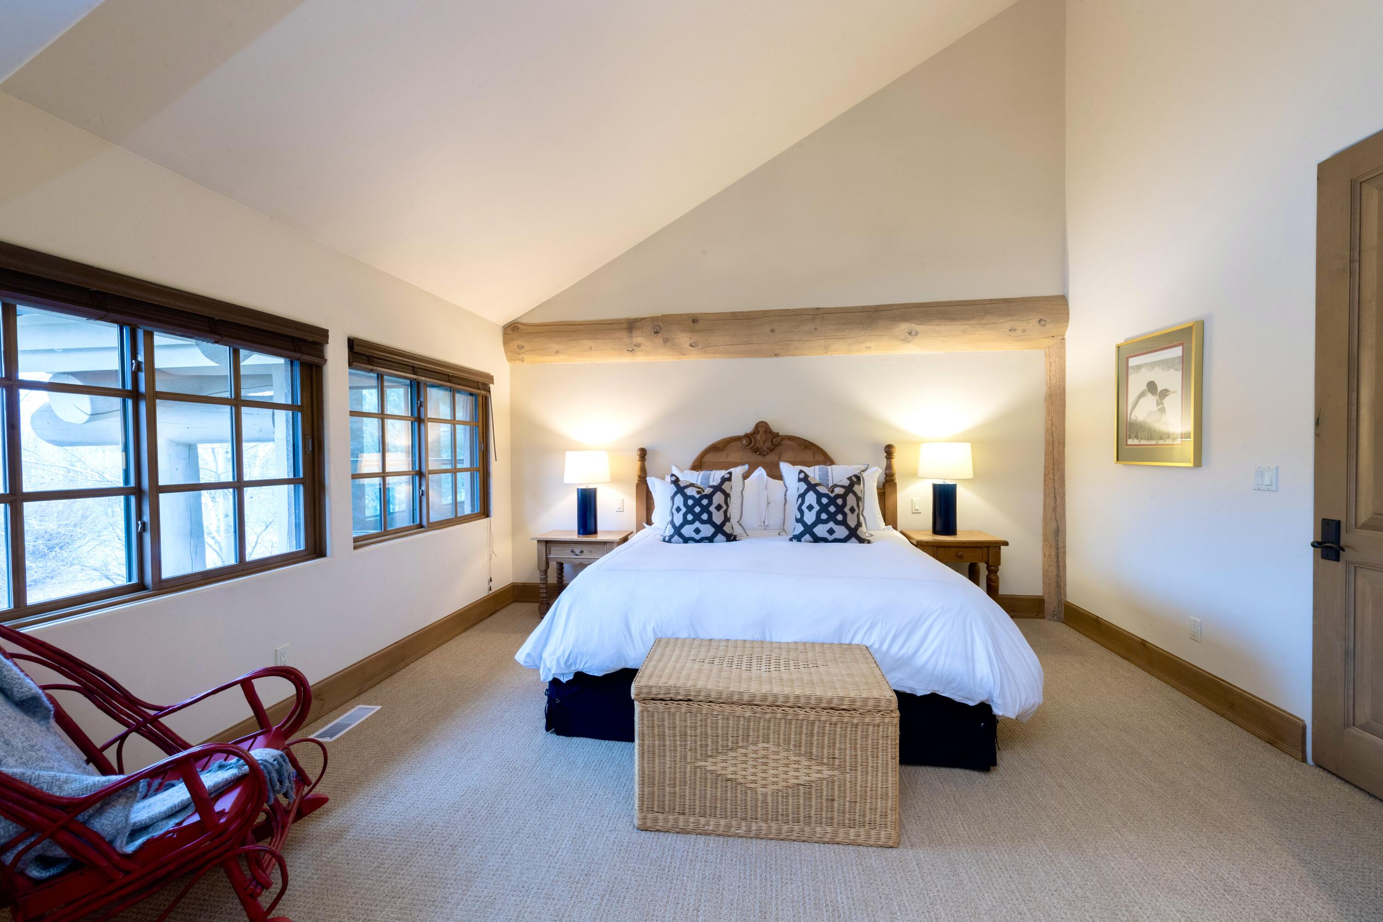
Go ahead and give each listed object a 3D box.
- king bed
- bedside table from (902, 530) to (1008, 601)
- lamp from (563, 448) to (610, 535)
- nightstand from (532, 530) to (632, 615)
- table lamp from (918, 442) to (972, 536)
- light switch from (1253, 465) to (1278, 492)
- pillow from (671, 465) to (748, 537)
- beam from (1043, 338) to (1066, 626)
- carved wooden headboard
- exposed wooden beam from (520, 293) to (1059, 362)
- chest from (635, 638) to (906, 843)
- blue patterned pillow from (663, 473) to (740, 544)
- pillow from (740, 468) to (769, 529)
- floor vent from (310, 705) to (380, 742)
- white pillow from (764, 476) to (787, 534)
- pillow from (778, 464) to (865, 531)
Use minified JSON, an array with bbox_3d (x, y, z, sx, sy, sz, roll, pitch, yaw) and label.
[{"bbox_3d":[0.439,0.487,3.387,2.360,1.580,2.200,0,1,8],"label":"king bed"},{"bbox_3d":[1.945,0.902,4.025,0.630,0.687,0.490,0,1,8],"label":"bedside table"},{"bbox_3d":[-0.870,0.266,4.487,0.380,0.693,0.380,0,1,8],"label":"lamp"},{"bbox_3d":[-0.880,0.939,4.466,0.720,0.660,0.460,0,1,8],"label":"nightstand"},{"bbox_3d":[1.918,0.209,4.061,0.380,0.692,0.380,0,1,8],"label":"table lamp"},{"bbox_3d":[2.617,0.079,2.450,0.012,0.116,0.116,0,1,8],"label":"light switch"},{"bbox_3d":[0.140,0.273,3.987,0.560,0.530,0.190,0,-13,8],"label":"pillow"},{"bbox_3d":[2.779,0.167,4.129,0.155,2.135,0.130,0,1,8],"label":"beam"},{"bbox_3d":[0.583,0.468,4.422,2.110,1.570,0.110,0,1,8],"label":"carved wooden headboard"},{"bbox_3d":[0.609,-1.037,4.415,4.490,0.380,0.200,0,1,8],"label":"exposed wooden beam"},{"bbox_3d":[0.273,1.042,2.077,0.905,0.520,0.470,0,1,8],"label":"chest"},{"bbox_3d":[0.074,0.341,3.858,0.530,0.500,0.170,0,-15,8],"label":"blue patterned pillow"},{"bbox_3d":[0.125,0.327,4.275,0.900,0.500,0.190,0,-16,8],"label":"pillow"},{"bbox_3d":[-1.726,1.304,2.698,0.135,0.013,0.337,0,1,8],"label":"floor vent"},{"bbox_3d":[1.001,0.289,4.135,0.880,0.500,0.200,0,-11,8],"label":"white pillow"},{"bbox_3d":[0.974,0.292,3.925,0.660,0.570,0.180,0,-19,8],"label":"pillow"}]

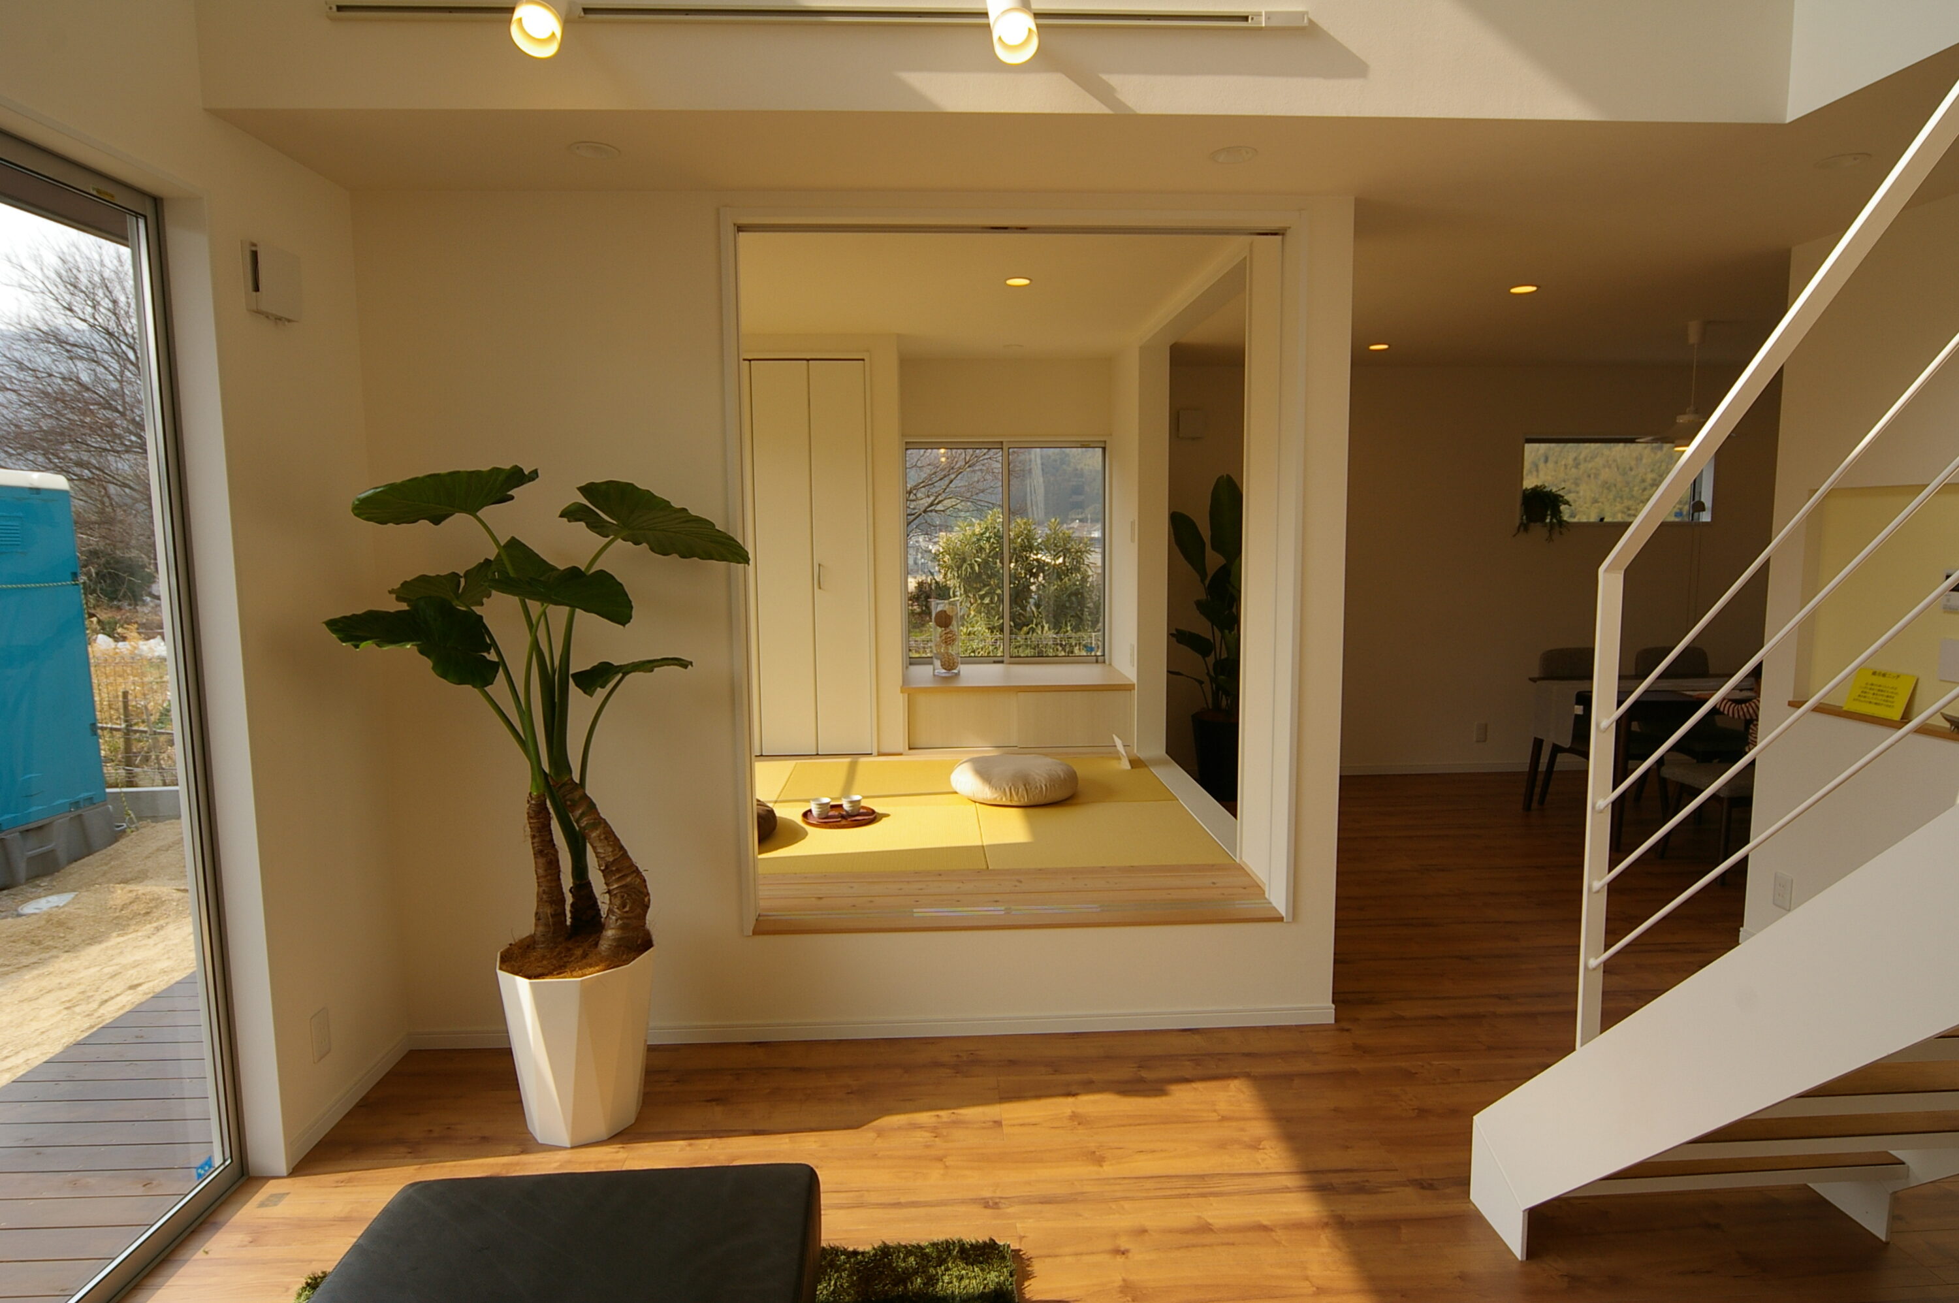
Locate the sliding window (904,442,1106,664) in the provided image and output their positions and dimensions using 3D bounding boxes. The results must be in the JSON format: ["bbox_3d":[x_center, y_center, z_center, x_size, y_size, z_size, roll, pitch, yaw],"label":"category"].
[{"bbox_3d":[0.157,-0.569,5.735,1.175,1.290,0.100,-1,7,-2],"label":"sliding window"}]

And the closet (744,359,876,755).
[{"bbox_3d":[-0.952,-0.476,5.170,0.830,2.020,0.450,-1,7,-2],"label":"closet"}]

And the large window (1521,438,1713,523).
[{"bbox_3d":[3.831,-1.030,5.884,1.180,0.510,0.100,-1,7,-2],"label":"large window"}]

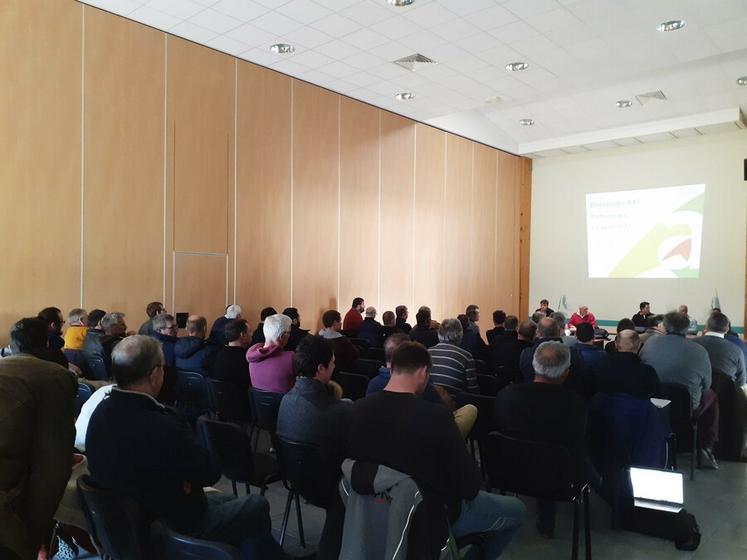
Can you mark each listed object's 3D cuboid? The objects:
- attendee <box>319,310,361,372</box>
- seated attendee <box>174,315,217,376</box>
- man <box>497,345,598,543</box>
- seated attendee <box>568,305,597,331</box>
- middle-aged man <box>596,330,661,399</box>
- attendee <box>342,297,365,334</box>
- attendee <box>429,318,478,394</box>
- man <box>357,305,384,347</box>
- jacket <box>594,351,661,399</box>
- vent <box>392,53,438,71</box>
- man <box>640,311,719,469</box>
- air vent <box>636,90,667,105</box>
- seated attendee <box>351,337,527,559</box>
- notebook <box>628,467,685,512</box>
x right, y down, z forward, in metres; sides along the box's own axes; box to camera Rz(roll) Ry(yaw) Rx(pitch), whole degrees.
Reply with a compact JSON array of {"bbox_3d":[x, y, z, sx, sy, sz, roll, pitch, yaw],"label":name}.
[{"bbox_3d":[-0.298,0.999,6.783,0.780,1.290,0.520,1,-1,-43],"label":"attendee"},{"bbox_3d":[-1.500,0.983,5.538,0.550,1.280,0.780,0,-1,42],"label":"seated attendee"},{"bbox_3d":[1.090,0.973,3.244,0.550,1.320,0.780,0,-1,42],"label":"man"},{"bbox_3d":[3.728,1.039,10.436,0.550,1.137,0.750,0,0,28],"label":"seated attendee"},{"bbox_3d":[1.944,0.985,4.314,0.560,1.264,0.820,0,0,37],"label":"middle-aged man"},{"bbox_3d":[-0.176,0.937,9.495,0.800,1.299,0.520,0,0,-38],"label":"attendee"},{"bbox_3d":[0.710,0.956,4.656,0.550,1.306,0.820,0,0,36],"label":"attendee"},{"bbox_3d":[0.019,1.017,8.314,0.520,1.280,0.780,0,-1,42],"label":"man"},{"bbox_3d":[1.802,0.808,4.161,0.520,0.630,0.400,0,0,37],"label":"jacket"},{"bbox_3d":[0.689,-3.621,9.662,0.580,0.060,0.580,0,-1,42],"label":"vent"},{"bbox_3d":[2.597,0.941,4.900,0.580,1.355,0.850,0,0,38],"label":"man"},{"bbox_3d":[6.252,-4.107,13.101,0.580,0.040,0.580,1,-7,41],"label":"air vent"},{"bbox_3d":[0.282,0.957,2.841,0.800,1.330,0.580,1,-1,-45],"label":"seated attendee"},{"bbox_3d":[1.770,1.314,3.644,0.350,0.210,0.300,0,0,27],"label":"notebook"}]

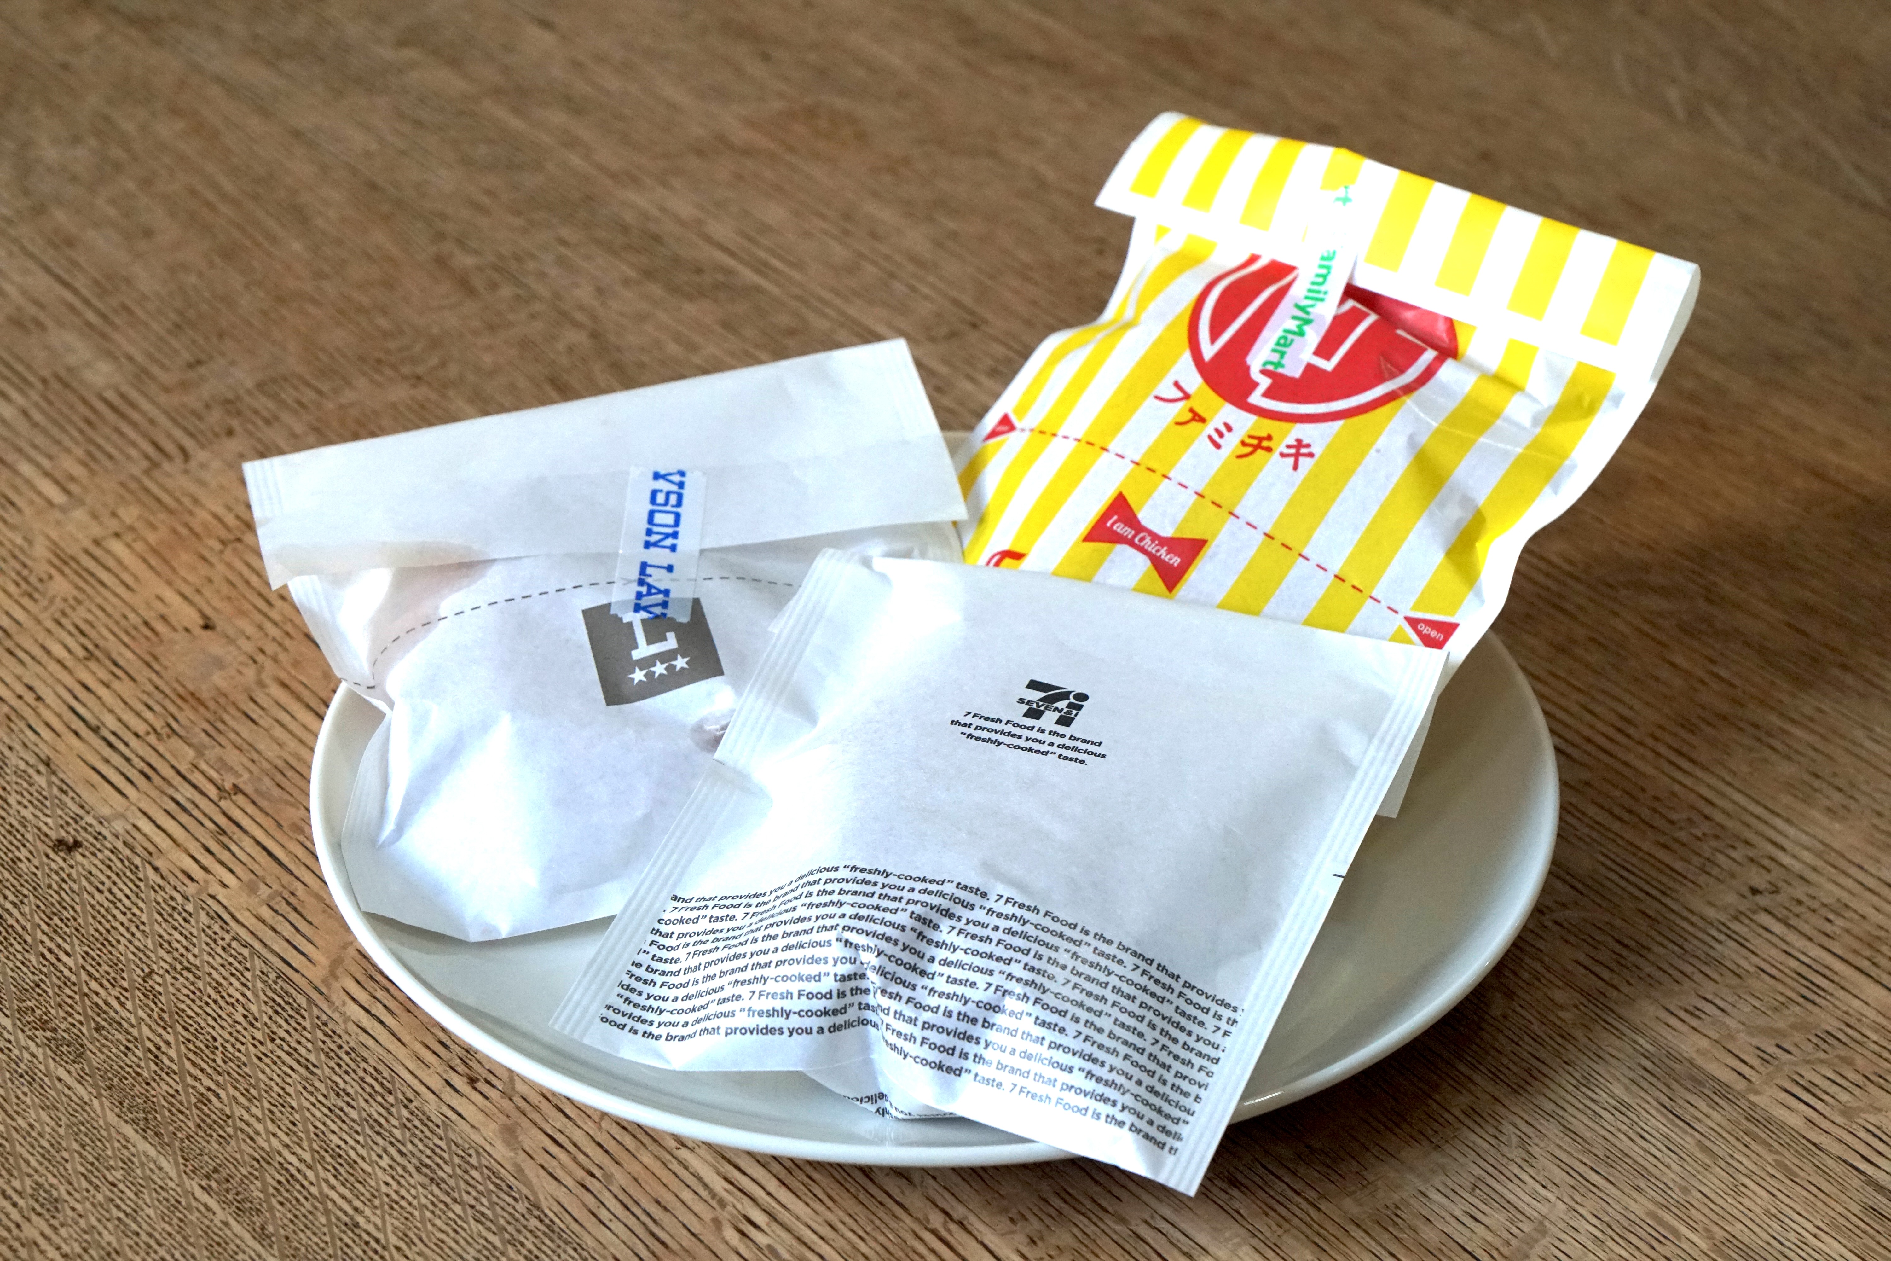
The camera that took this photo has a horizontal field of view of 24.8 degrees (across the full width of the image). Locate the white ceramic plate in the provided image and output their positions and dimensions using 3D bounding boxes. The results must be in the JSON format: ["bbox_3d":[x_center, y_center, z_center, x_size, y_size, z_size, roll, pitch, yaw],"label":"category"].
[{"bbox_3d":[-0.002,0.036,0.880,0.252,0.027,0.252,0,34,0],"label":"white ceramic plate"}]

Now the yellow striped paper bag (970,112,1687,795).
[{"bbox_3d":[0.068,-0.042,0.932,0.136,0.045,0.148,19,63,26],"label":"yellow striped paper bag"}]

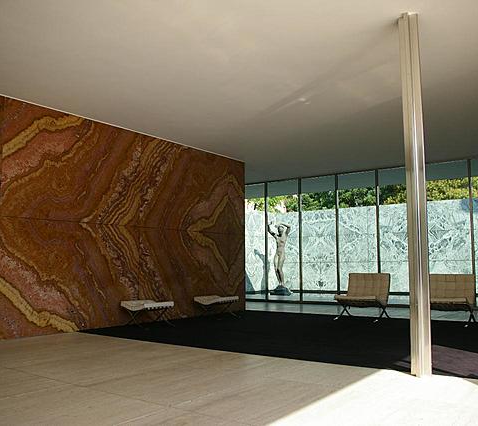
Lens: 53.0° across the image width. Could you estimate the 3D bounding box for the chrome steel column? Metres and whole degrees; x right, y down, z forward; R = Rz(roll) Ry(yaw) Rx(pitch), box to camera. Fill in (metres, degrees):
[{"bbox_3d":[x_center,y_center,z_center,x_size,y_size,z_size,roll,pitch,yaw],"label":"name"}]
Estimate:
[{"bbox_3d":[1.510,-0.203,4.115,0.162,3.100,0.162,-4,-7,37],"label":"chrome steel column"}]

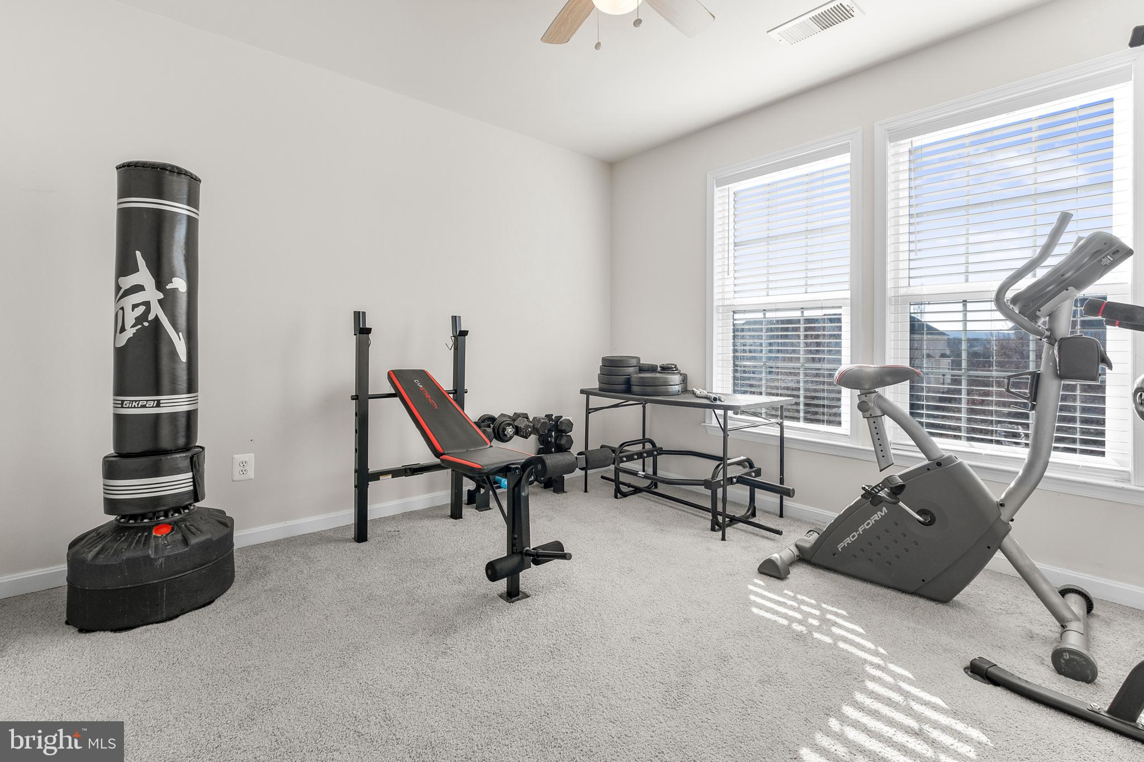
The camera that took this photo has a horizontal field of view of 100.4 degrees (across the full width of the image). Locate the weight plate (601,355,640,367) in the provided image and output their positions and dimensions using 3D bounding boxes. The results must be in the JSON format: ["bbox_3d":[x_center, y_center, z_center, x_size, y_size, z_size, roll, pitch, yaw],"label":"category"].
[{"bbox_3d":[0.327,-0.132,3.200,0.262,0.058,0.262,0,3,0],"label":"weight plate"}]

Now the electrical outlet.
[{"bbox_3d":[-1.682,0.445,2.441,0.083,0.122,0.008,-2,3,-39],"label":"electrical outlet"}]

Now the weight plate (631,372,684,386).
[{"bbox_3d":[0.545,-0.014,3.060,0.333,0.063,0.333,0,3,0],"label":"weight plate"}]

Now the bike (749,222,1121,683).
[{"bbox_3d":[1.404,0.167,1.899,0.530,1.440,1.090,-3,4,-44],"label":"bike"}]

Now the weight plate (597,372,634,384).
[{"bbox_3d":[0.321,-0.020,3.263,0.280,0.058,0.280,0,3,0],"label":"weight plate"}]

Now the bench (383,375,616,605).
[{"bbox_3d":[-0.483,0.414,2.230,0.380,0.880,1.660,-2,4,-39],"label":"bench"}]

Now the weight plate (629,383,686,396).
[{"bbox_3d":[0.552,0.050,3.113,0.330,0.060,0.330,0,3,0],"label":"weight plate"}]

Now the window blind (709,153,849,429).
[{"bbox_3d":[1.284,-0.541,2.997,0.060,1.560,0.850,-2,3,-42],"label":"window blind"}]

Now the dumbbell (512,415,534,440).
[{"bbox_3d":[-0.376,0.286,3.110,0.140,0.140,0.290,-2,4,-39],"label":"dumbbell"}]

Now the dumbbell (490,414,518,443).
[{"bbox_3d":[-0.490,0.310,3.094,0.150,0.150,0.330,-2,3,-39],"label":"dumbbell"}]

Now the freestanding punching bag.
[{"bbox_3d":[-1.684,0.011,1.935,0.510,1.700,0.510,-1,3,-17],"label":"freestanding punching bag"}]

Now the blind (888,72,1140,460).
[{"bbox_3d":[1.977,-0.452,2.246,0.060,1.560,0.850,-2,3,-42],"label":"blind"}]

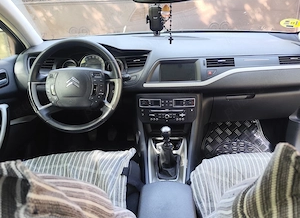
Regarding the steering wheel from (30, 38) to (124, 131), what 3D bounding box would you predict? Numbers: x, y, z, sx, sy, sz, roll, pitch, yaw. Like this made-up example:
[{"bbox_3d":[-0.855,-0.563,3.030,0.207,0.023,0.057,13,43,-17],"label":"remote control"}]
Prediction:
[{"bbox_3d":[-0.300,-0.094,1.095,0.380,0.380,0.100,-1,-7,2],"label":"steering wheel"}]

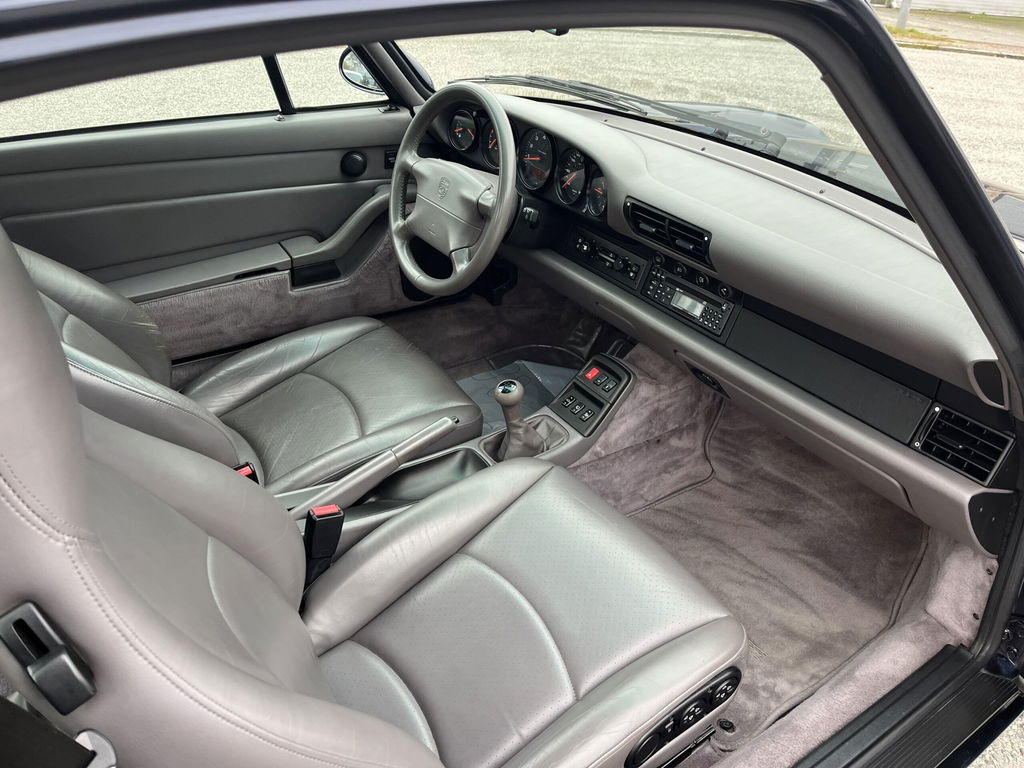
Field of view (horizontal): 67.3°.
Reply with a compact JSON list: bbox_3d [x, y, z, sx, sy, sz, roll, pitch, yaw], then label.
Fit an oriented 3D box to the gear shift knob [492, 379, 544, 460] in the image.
[{"bbox_3d":[0.005,0.054,1.283,0.095,0.165,0.080,-18,38,-30],"label":"gear shift knob"}]

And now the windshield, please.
[{"bbox_3d":[0.198,-0.437,1.107,0.740,0.200,1.260,22,12,-46],"label":"windshield"}]

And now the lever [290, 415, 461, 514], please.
[{"bbox_3d":[-0.209,0.132,1.183,0.315,0.065,0.042,-29,43,-22],"label":"lever"}]

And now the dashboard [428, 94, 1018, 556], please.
[{"bbox_3d":[0.359,-0.212,1.393,0.440,0.460,1.210,-18,38,-30],"label":"dashboard"}]

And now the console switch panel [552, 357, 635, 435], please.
[{"bbox_3d":[0.146,0.019,1.359,0.134,0.030,0.102,-49,47,-4],"label":"console switch panel"}]

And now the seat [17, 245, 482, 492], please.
[{"bbox_3d":[-0.523,-0.120,1.214,0.920,0.920,0.530,-18,38,-30],"label":"seat"}]

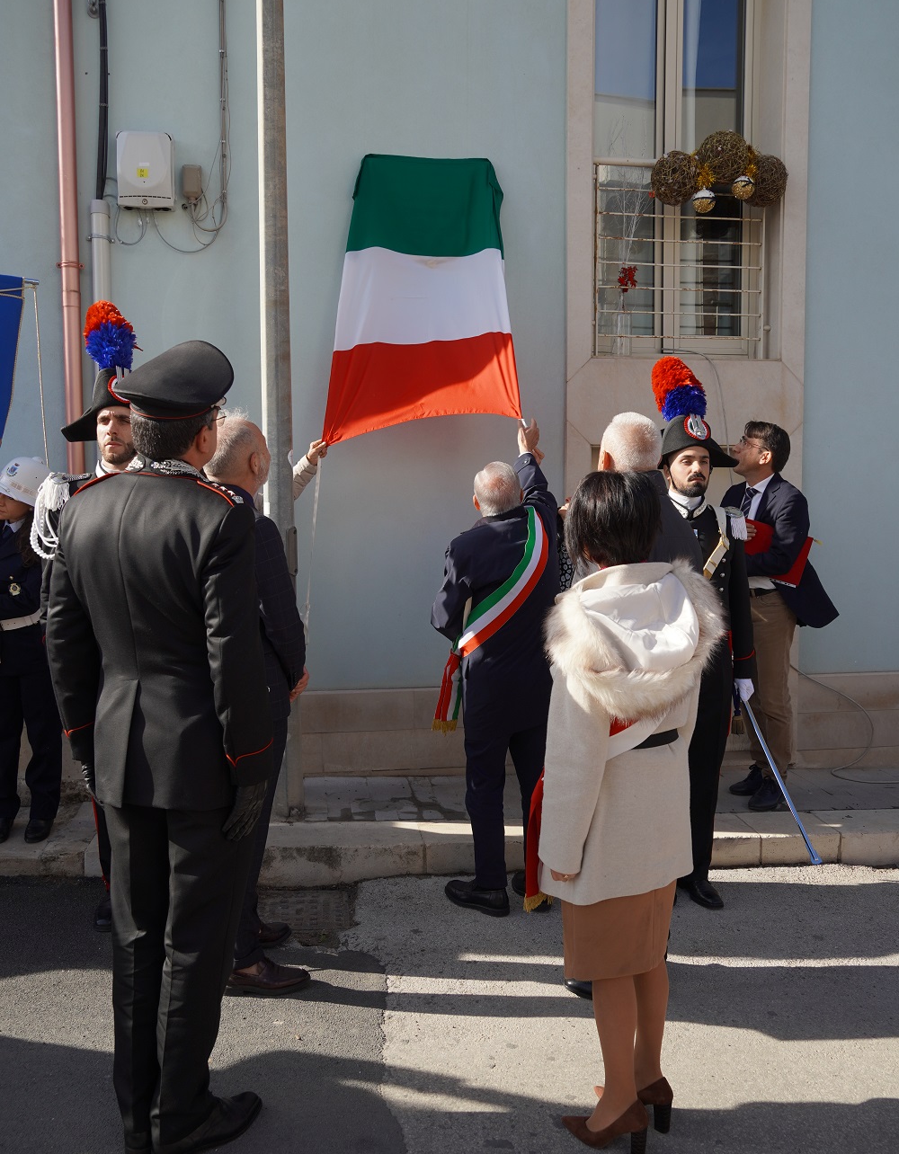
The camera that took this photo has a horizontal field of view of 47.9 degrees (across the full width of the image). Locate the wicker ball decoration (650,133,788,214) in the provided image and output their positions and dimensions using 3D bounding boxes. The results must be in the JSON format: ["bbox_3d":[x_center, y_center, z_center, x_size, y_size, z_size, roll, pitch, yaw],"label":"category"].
[{"bbox_3d":[1.397,-2.091,5.247,0.700,0.410,0.270,-1,4,-8],"label":"wicker ball decoration"}]

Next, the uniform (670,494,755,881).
[{"bbox_3d":[0.945,0.444,3.959,0.540,1.520,0.330,-1,5,-17],"label":"uniform"}]

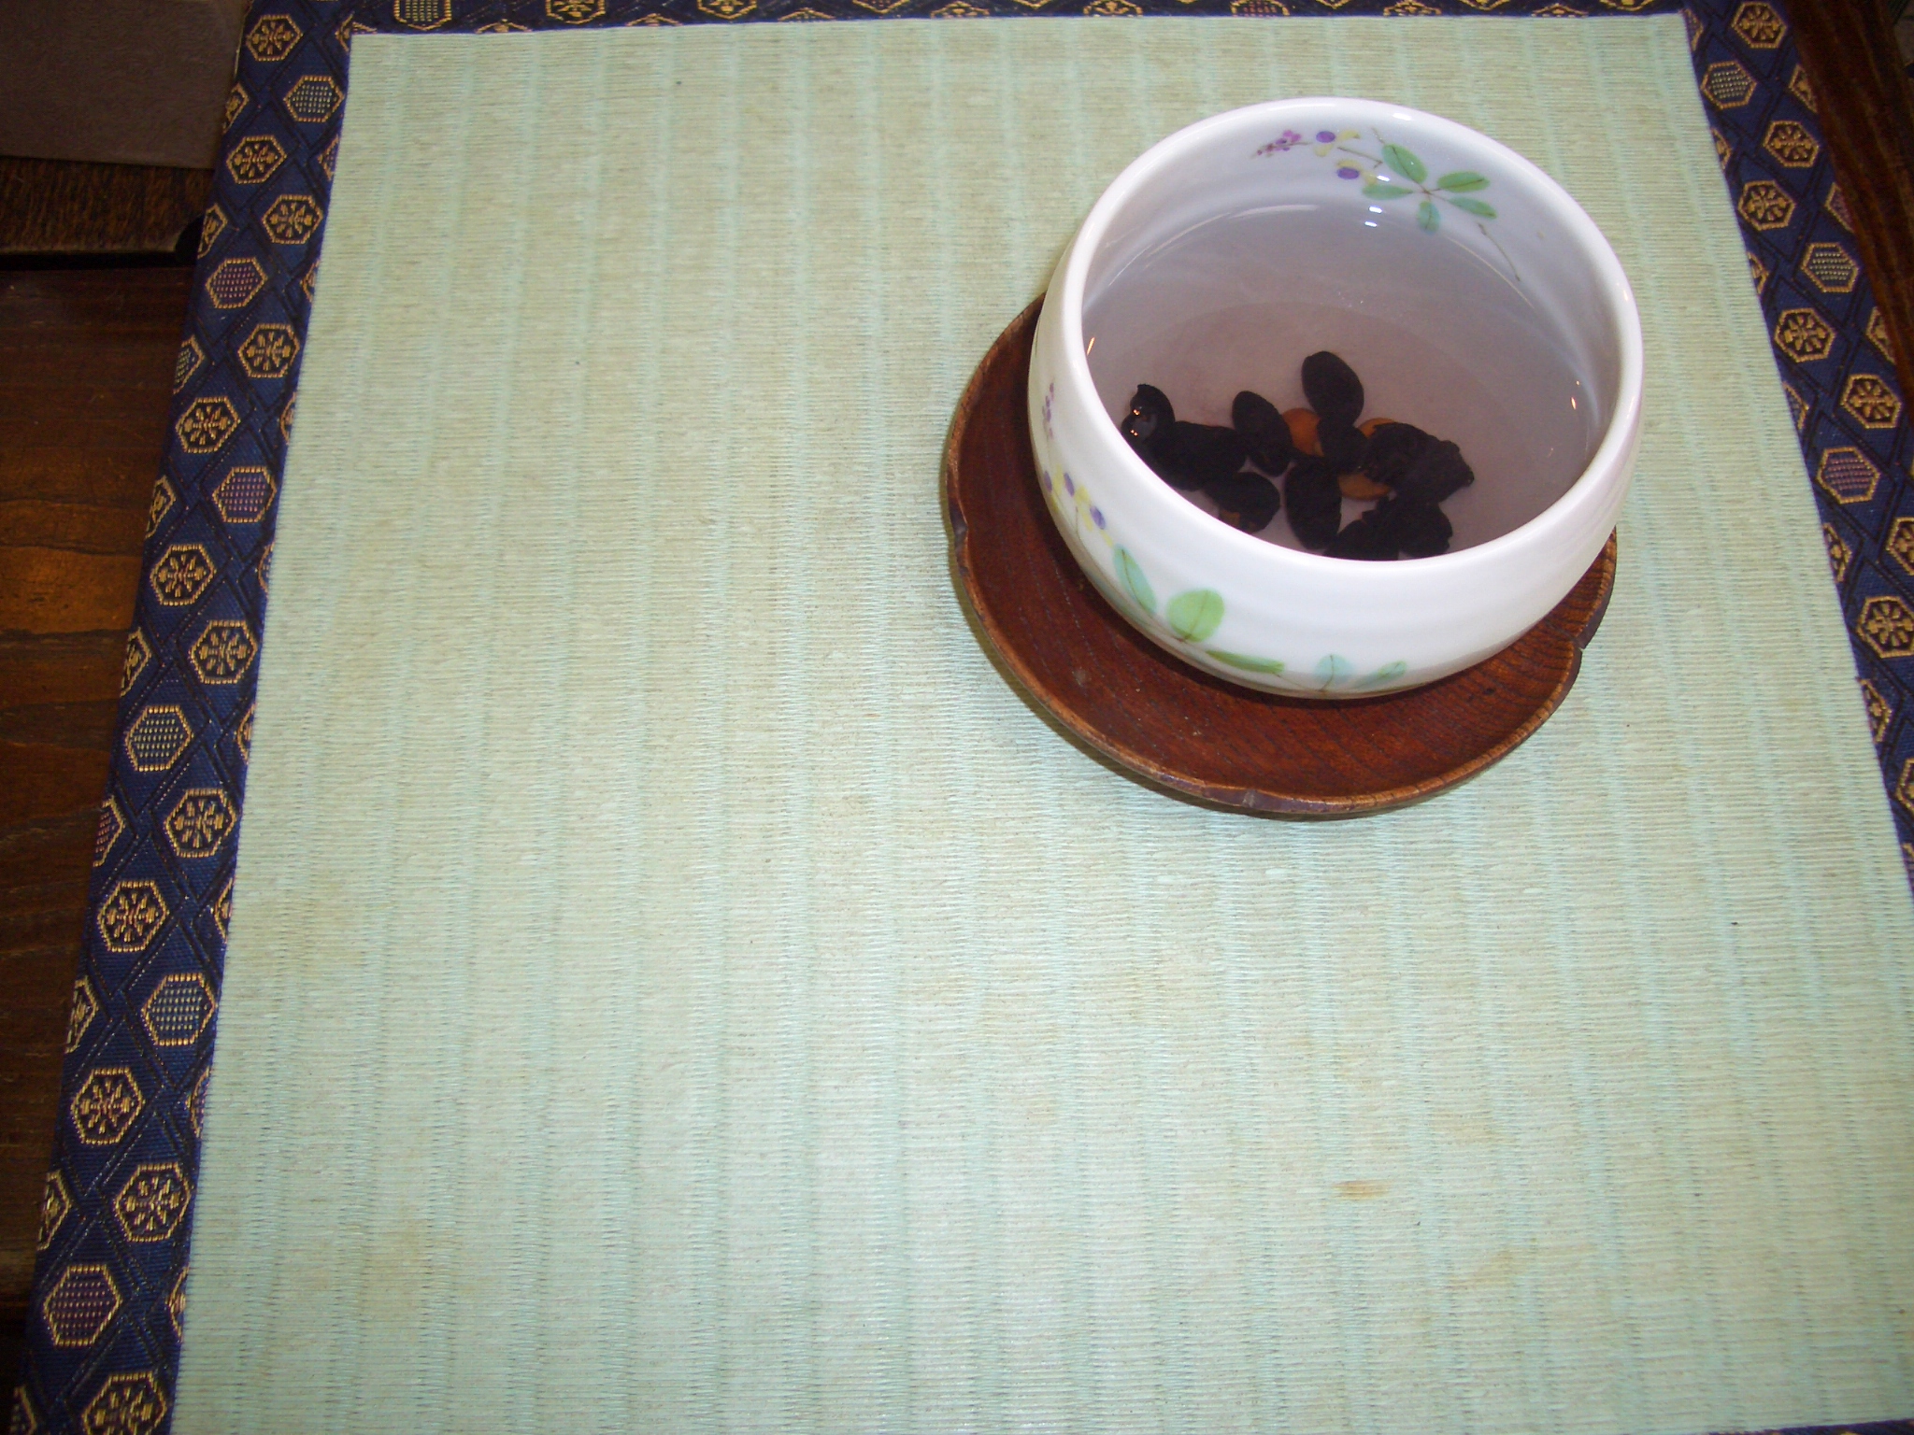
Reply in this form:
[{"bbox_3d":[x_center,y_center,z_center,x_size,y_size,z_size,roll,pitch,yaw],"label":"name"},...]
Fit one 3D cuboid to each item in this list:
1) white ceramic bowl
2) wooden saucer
[{"bbox_3d":[0.061,-0.048,0.327,0.099,0.061,0.099,0,66,-1],"label":"white ceramic bowl"},{"bbox_3d":[0.058,-0.036,0.357,0.121,0.019,0.121,0,66,-1],"label":"wooden saucer"}]

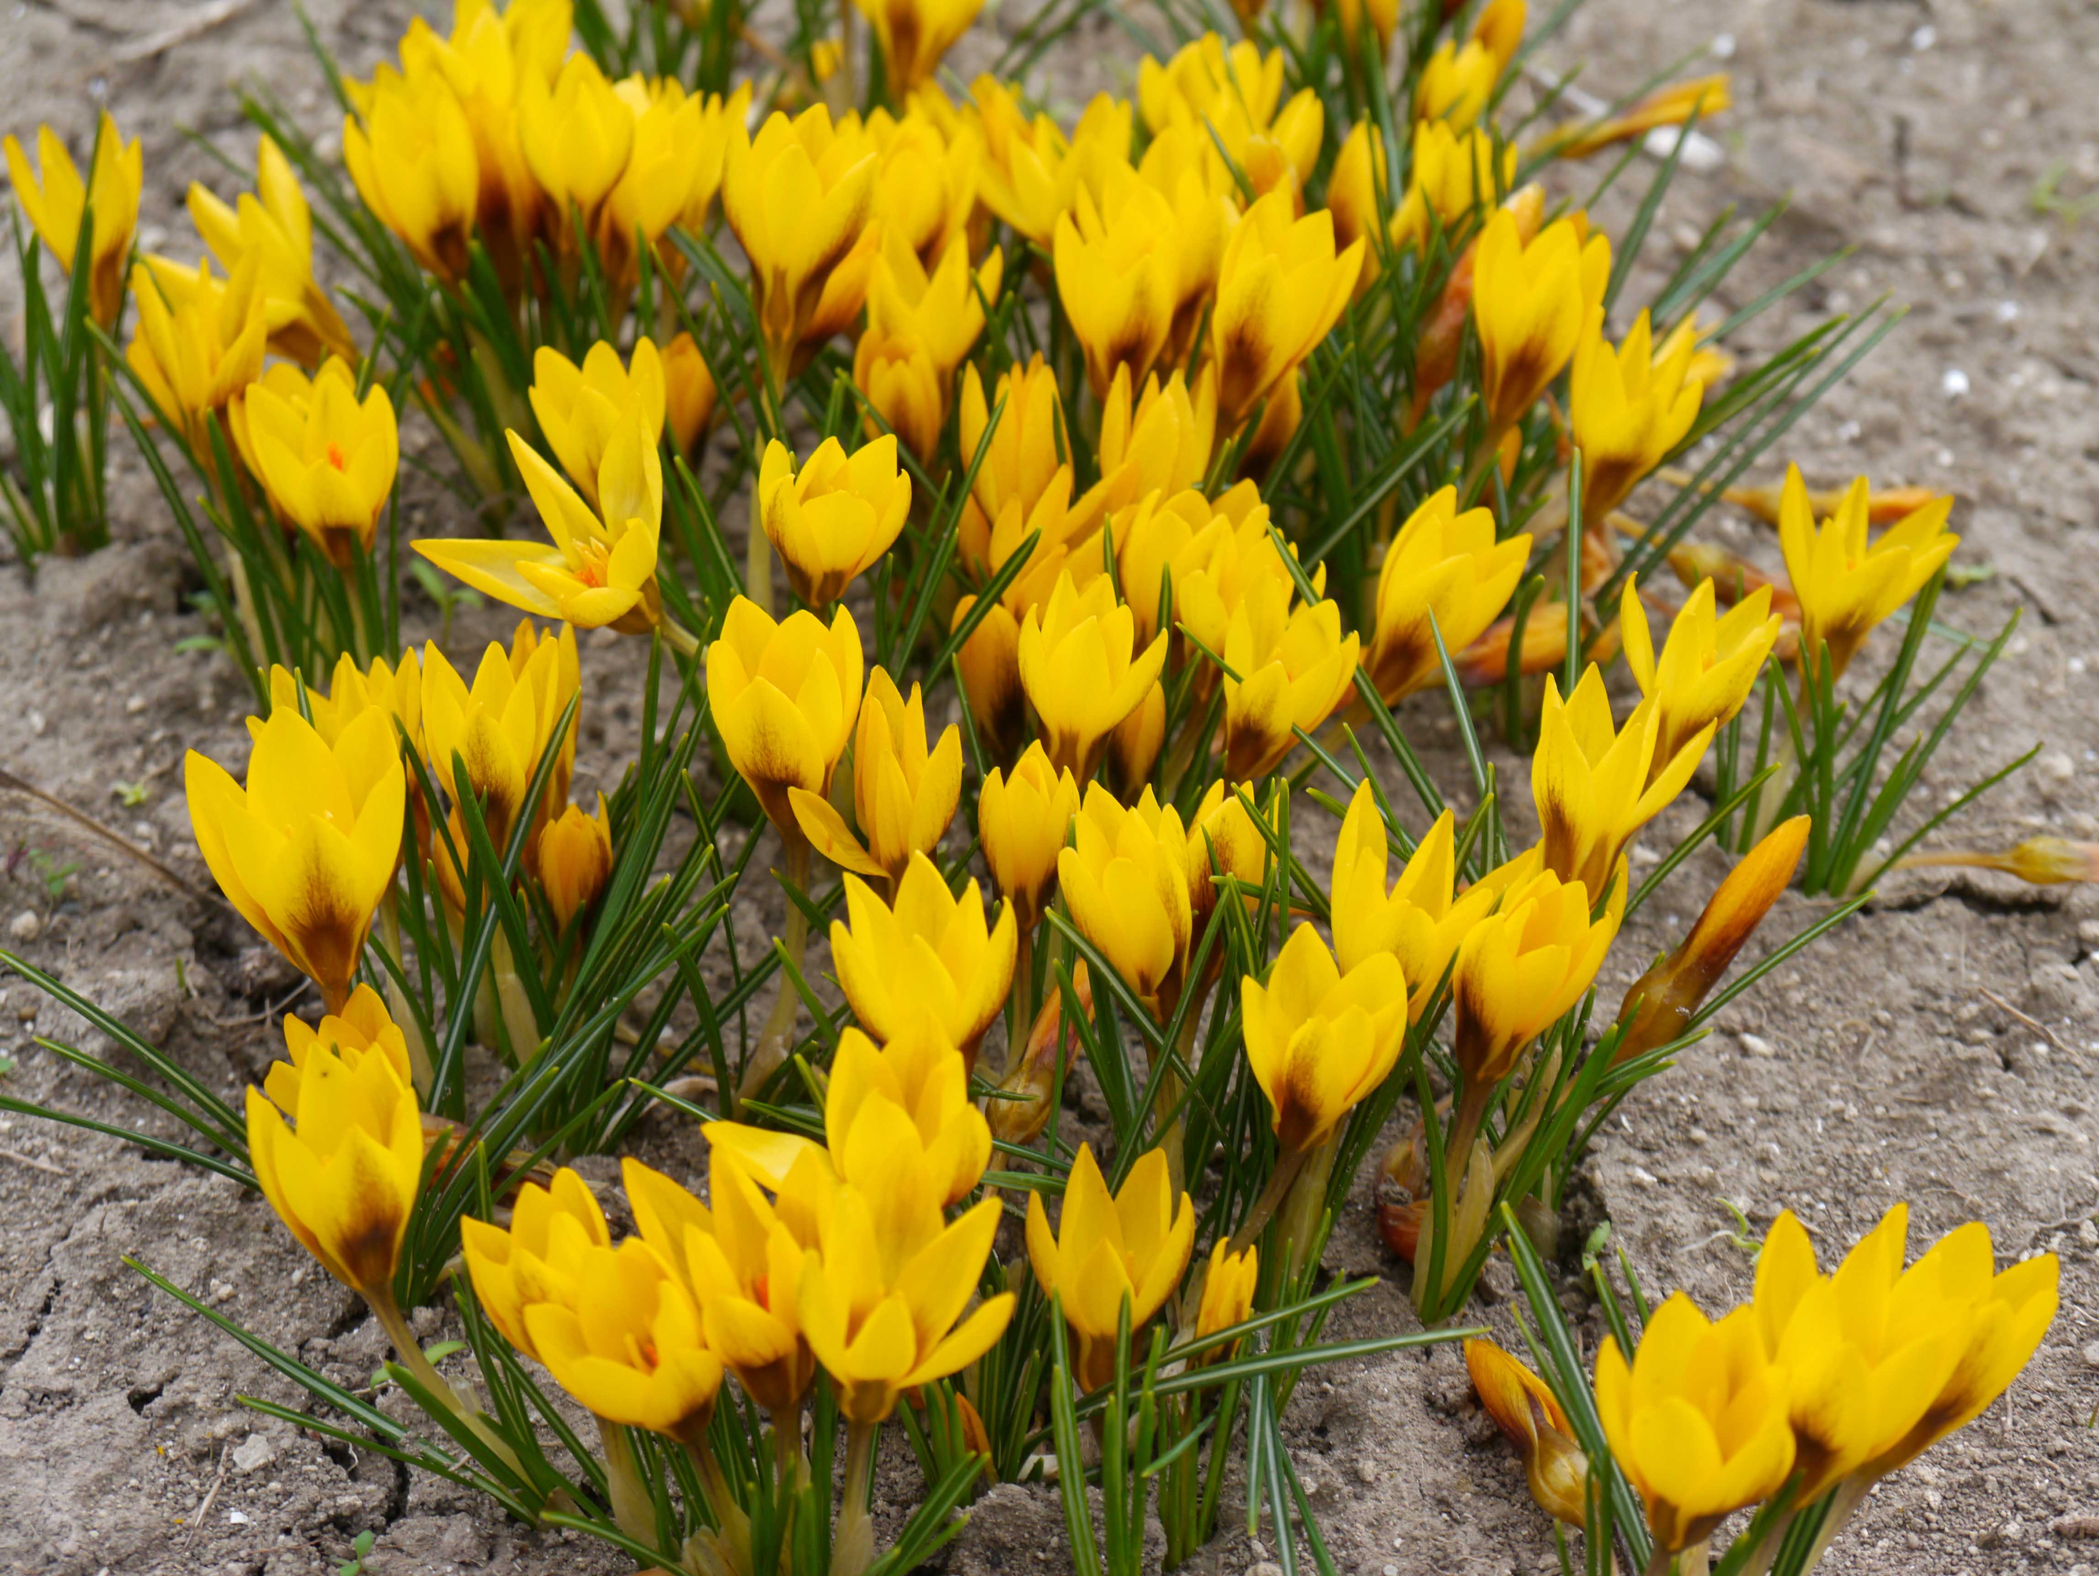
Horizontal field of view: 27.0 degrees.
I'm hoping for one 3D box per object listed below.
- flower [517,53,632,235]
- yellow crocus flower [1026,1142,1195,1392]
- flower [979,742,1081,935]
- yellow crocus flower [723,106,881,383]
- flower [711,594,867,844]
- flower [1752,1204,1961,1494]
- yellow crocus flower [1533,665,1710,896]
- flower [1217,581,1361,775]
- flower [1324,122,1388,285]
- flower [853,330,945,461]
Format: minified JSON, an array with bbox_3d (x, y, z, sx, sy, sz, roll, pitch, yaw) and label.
[{"bbox_3d":[-0.113,-0.150,1.042,0.028,0.045,0.028,0,38,0],"label":"flower"},{"bbox_3d":[0.011,0.089,0.780,0.030,0.043,0.030,0,38,0],"label":"yellow crocus flower"},{"bbox_3d":[-0.003,0.010,0.740,0.018,0.034,0.017,0,35,0],"label":"flower"},{"bbox_3d":[-0.047,-0.099,0.815,0.029,0.052,0.028,3,36,-2],"label":"yellow crocus flower"},{"bbox_3d":[-0.046,-0.010,0.770,0.028,0.042,0.028,-3,32,2],"label":"flower"},{"bbox_3d":[0.116,0.084,0.628,0.029,0.044,0.029,8,32,-5],"label":"flower"},{"bbox_3d":[0.114,0.002,0.870,0.034,0.048,0.034,5,38,-4],"label":"yellow crocus flower"},{"bbox_3d":[0.049,-0.019,0.893,0.026,0.043,0.026,8,38,-6],"label":"flower"},{"bbox_3d":[0.068,-0.125,0.945,0.017,0.039,0.017,-3,32,2],"label":"flower"},{"bbox_3d":[-0.035,-0.089,1.010,0.021,0.031,0.021,0,38,0],"label":"flower"}]

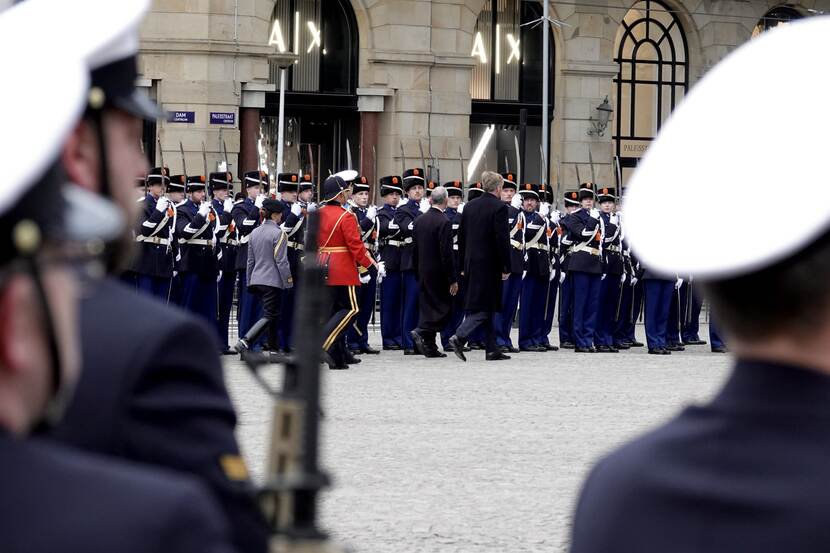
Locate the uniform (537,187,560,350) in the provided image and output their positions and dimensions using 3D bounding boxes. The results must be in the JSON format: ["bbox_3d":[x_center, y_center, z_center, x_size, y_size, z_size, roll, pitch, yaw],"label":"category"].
[{"bbox_3d":[1.425,-0.090,38.838,0.500,1.760,0.400,-1,1,-33],"label":"uniform"}]

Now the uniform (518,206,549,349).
[{"bbox_3d":[1.261,0.050,38.687,0.500,1.490,0.400,-1,1,-25],"label":"uniform"}]

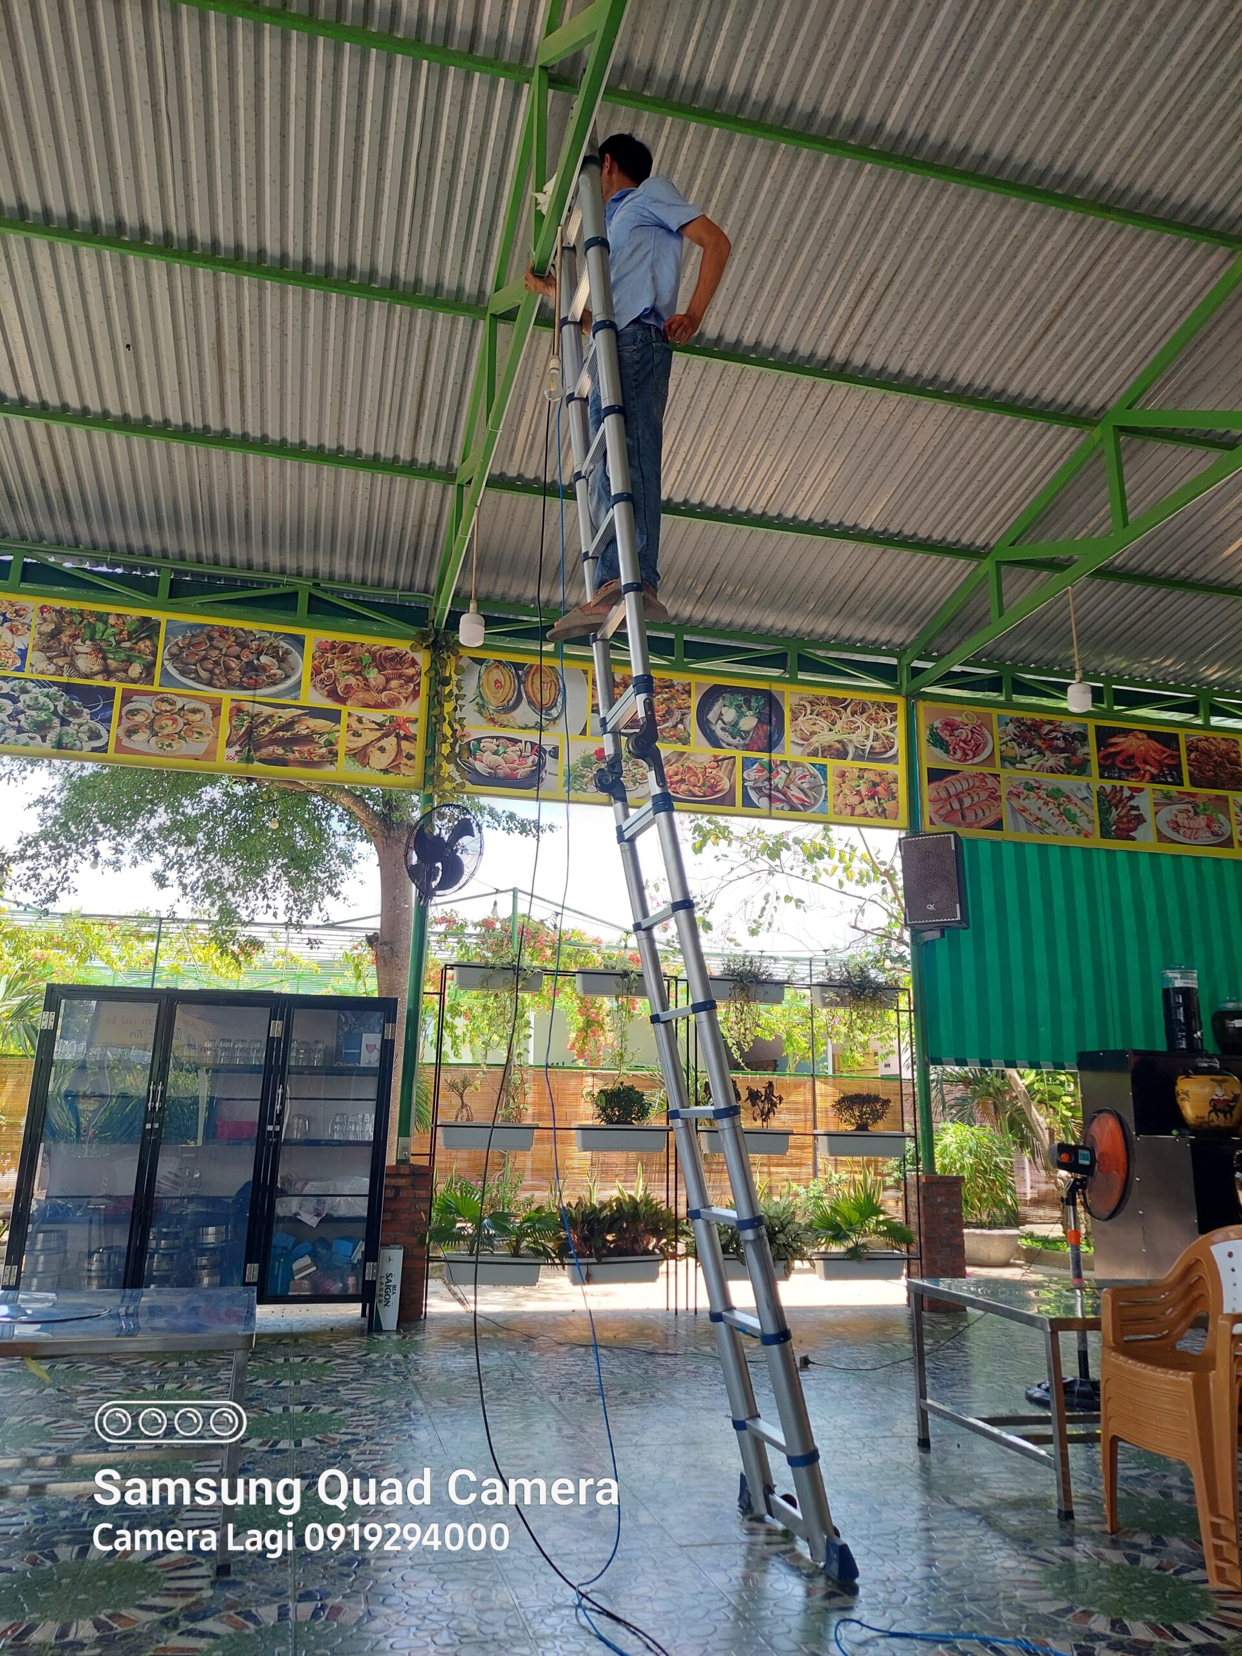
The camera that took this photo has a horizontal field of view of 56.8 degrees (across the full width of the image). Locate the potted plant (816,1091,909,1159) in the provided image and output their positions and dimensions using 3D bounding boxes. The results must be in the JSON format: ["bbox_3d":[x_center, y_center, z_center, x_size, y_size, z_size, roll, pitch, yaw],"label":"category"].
[{"bbox_3d":[1.610,1.964,7.634,0.585,0.440,0.260,5,-15,-14],"label":"potted plant"}]

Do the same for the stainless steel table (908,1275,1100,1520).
[{"bbox_3d":[1.721,1.852,3.833,1.200,0.530,0.800,6,-16,-16],"label":"stainless steel table"}]

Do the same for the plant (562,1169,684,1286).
[{"bbox_3d":[-0.006,2.413,6.931,0.742,0.622,0.420,4,-15,-12],"label":"plant"}]

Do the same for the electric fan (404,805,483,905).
[{"bbox_3d":[-1.109,0.161,6.959,0.570,0.600,0.330,16,-7,-43],"label":"electric fan"}]

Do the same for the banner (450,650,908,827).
[{"bbox_3d":[0.454,-0.585,7.793,3.209,0.978,0.050,4,-15,-12],"label":"banner"}]

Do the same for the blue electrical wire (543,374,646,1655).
[{"bbox_3d":[-0.067,0.153,3.056,0.299,3.341,0.618,4,-15,-12],"label":"blue electrical wire"}]

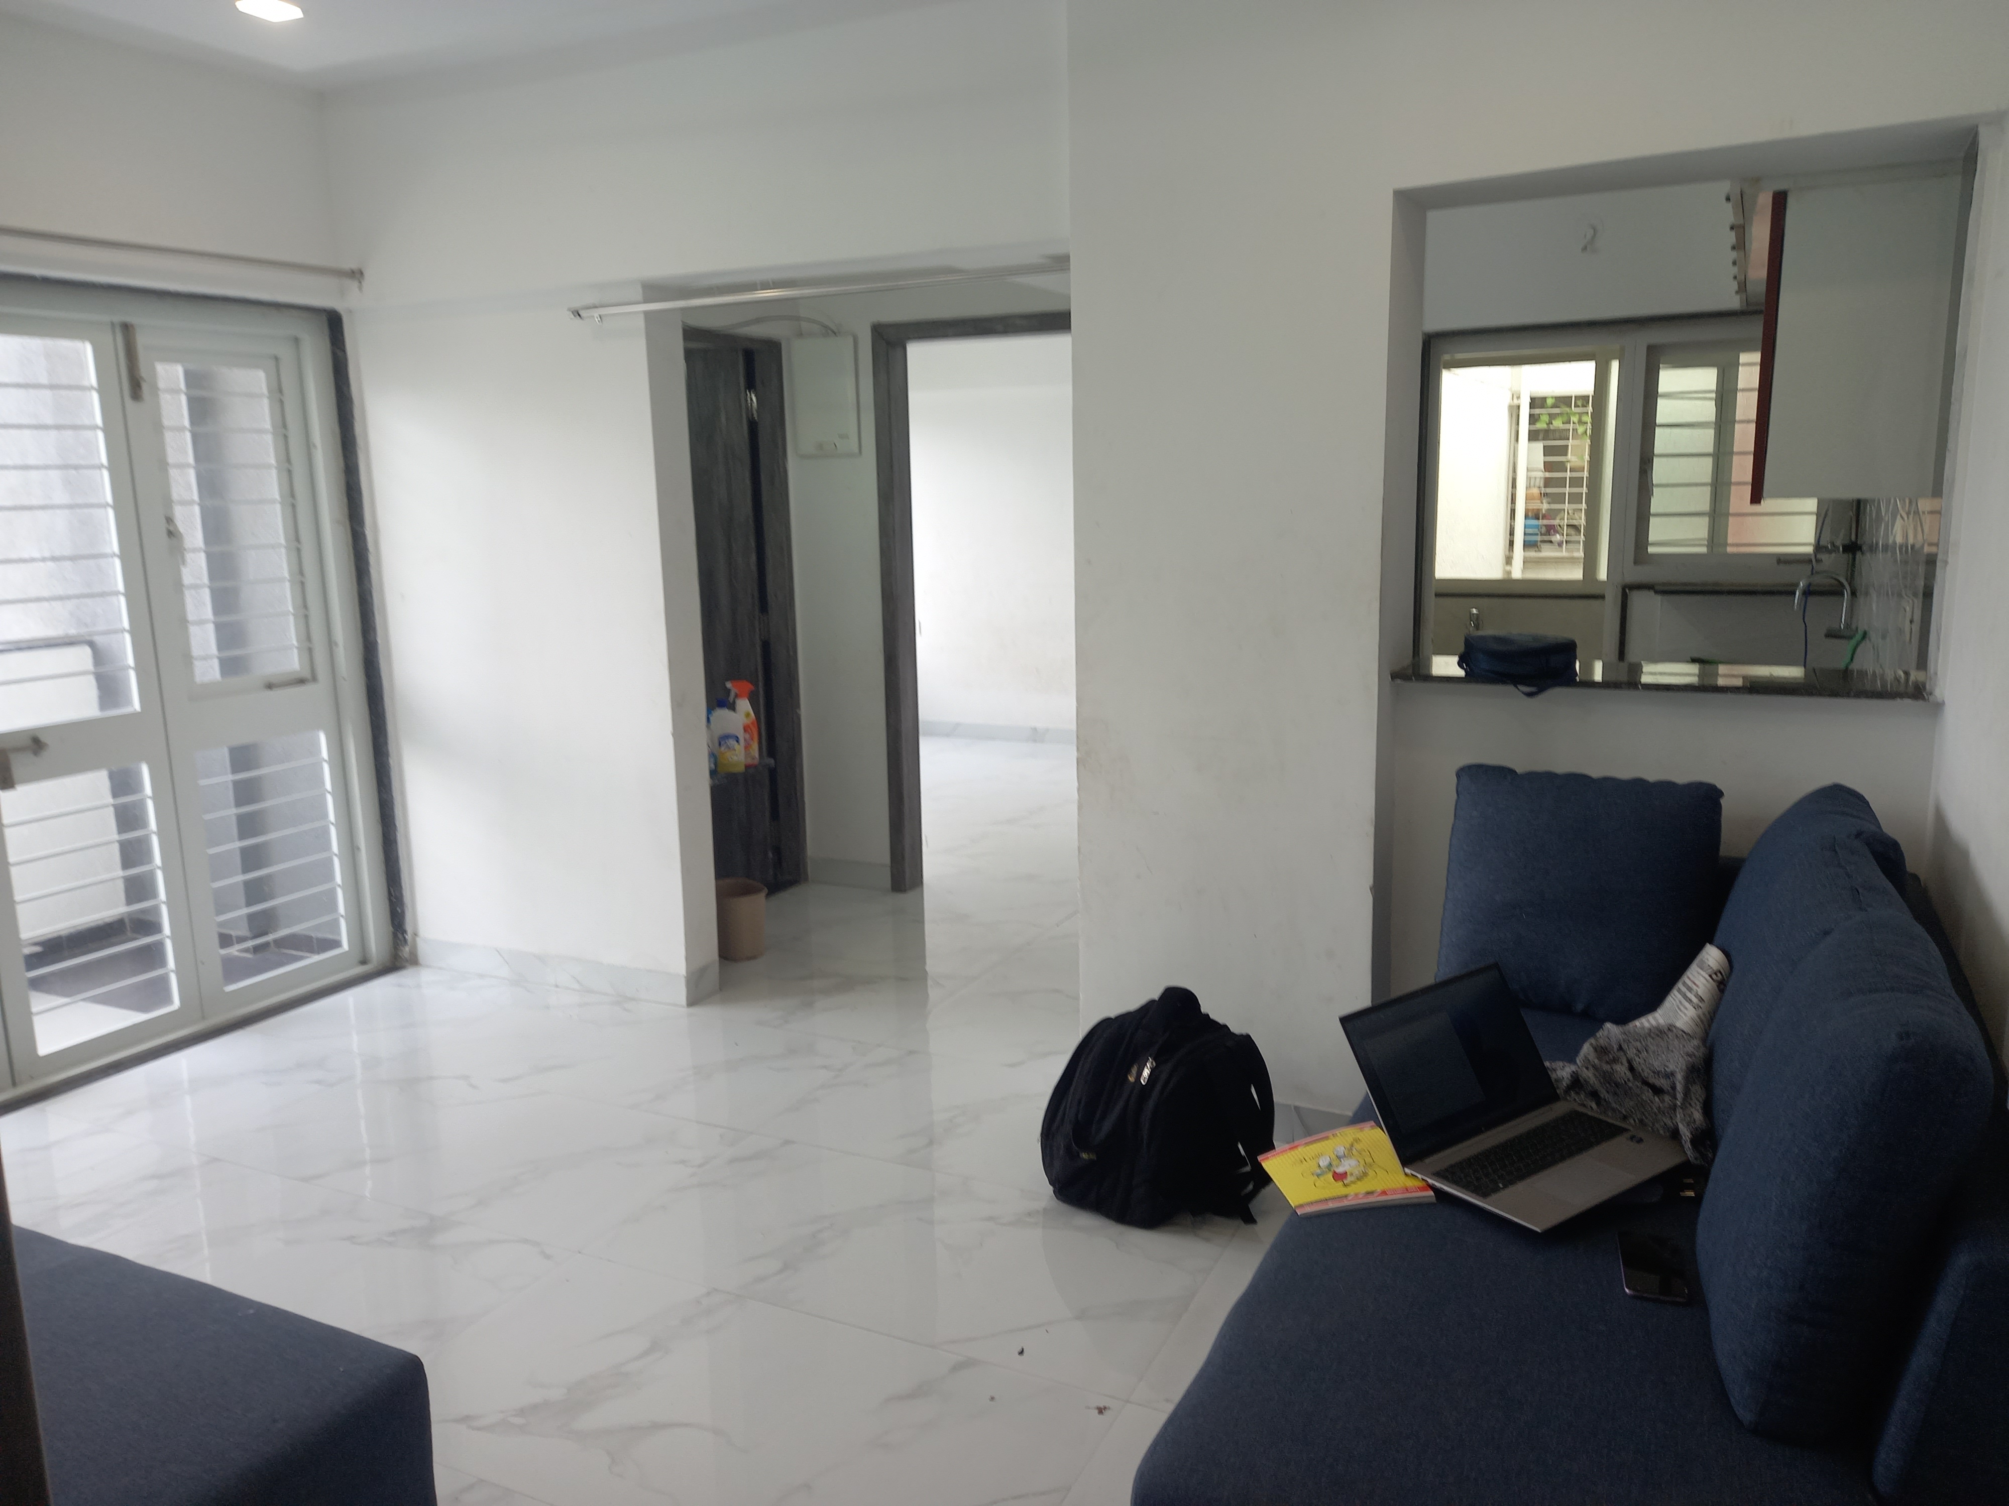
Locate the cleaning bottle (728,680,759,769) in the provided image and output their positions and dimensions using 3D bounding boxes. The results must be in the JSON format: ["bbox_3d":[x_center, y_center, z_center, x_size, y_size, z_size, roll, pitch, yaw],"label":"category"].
[{"bbox_3d":[-0.850,-0.095,4.760,0.105,0.280,0.065,-3,11,-7],"label":"cleaning bottle"}]

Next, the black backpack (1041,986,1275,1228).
[{"bbox_3d":[0.325,0.735,3.080,0.360,0.470,0.360,-8,13,-32],"label":"black backpack"}]

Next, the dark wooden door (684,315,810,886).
[{"bbox_3d":[-0.991,-0.428,5.082,0.100,2.020,0.800,4,12,26],"label":"dark wooden door"}]

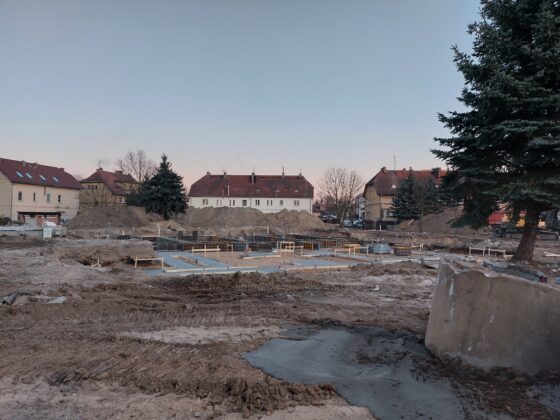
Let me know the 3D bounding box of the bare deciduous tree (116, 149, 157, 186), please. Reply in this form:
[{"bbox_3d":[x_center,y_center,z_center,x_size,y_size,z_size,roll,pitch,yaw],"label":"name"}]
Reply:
[{"bbox_3d":[-29.853,-4.838,82.110,9.000,16.000,9.000,0,-1,0],"label":"bare deciduous tree"}]

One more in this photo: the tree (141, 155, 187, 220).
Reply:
[{"bbox_3d":[-19.314,-3.365,65.078,7.700,11.900,7.700,0,-1,0],"label":"tree"}]

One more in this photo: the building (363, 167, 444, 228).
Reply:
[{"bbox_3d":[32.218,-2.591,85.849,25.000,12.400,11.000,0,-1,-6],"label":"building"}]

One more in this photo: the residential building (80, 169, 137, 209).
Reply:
[{"bbox_3d":[-38.481,-2.870,88.098,10.500,12.200,12.000,0,-1,13],"label":"residential building"}]

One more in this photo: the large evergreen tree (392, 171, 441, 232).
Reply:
[{"bbox_3d":[22.777,-1.863,65.053,8.000,10.200,8.000,0,-1,0],"label":"large evergreen tree"}]

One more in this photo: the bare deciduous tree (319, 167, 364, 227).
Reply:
[{"bbox_3d":[10.307,-1.938,65.053,7.600,10.200,7.600,0,-1,0],"label":"bare deciduous tree"}]

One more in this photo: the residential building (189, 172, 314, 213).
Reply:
[{"bbox_3d":[-6.713,-2.590,95.070,29.000,12.300,11.000,0,-1,1],"label":"residential building"}]

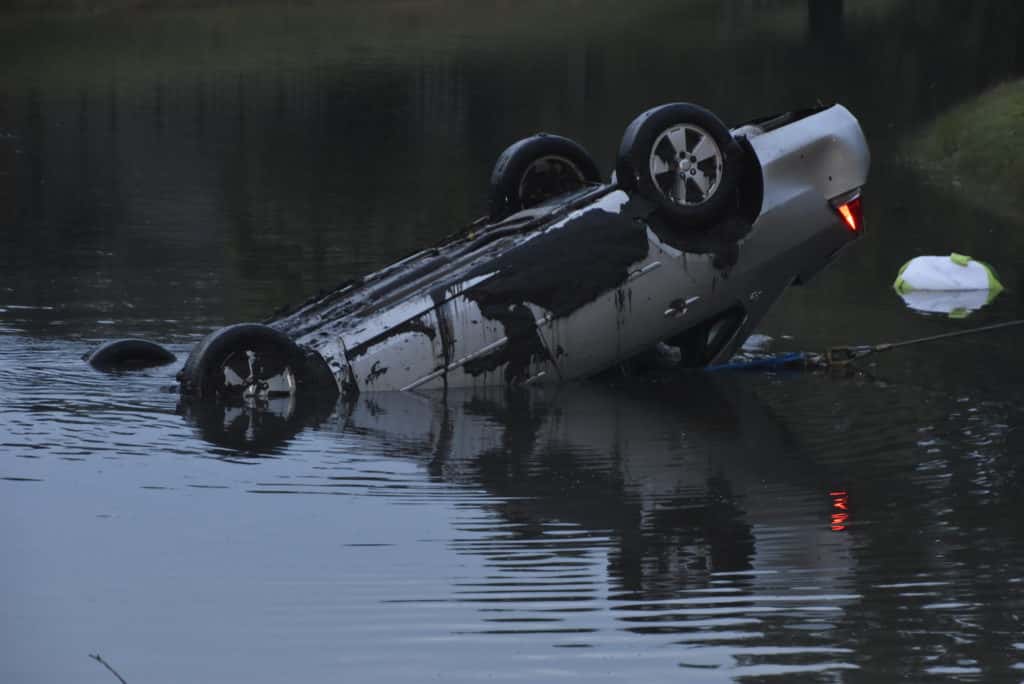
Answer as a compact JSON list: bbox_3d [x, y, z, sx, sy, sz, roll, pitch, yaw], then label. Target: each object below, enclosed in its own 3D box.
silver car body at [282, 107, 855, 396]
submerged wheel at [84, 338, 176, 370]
[{"bbox_3d":[-0.310,0.075,23.300,5.050,1.380,1.850,-28,9,-25],"label":"silver car body"},{"bbox_3d":[-2.060,0.340,23.340,0.678,0.678,0.225,-2,-3,-27],"label":"submerged wheel"}]

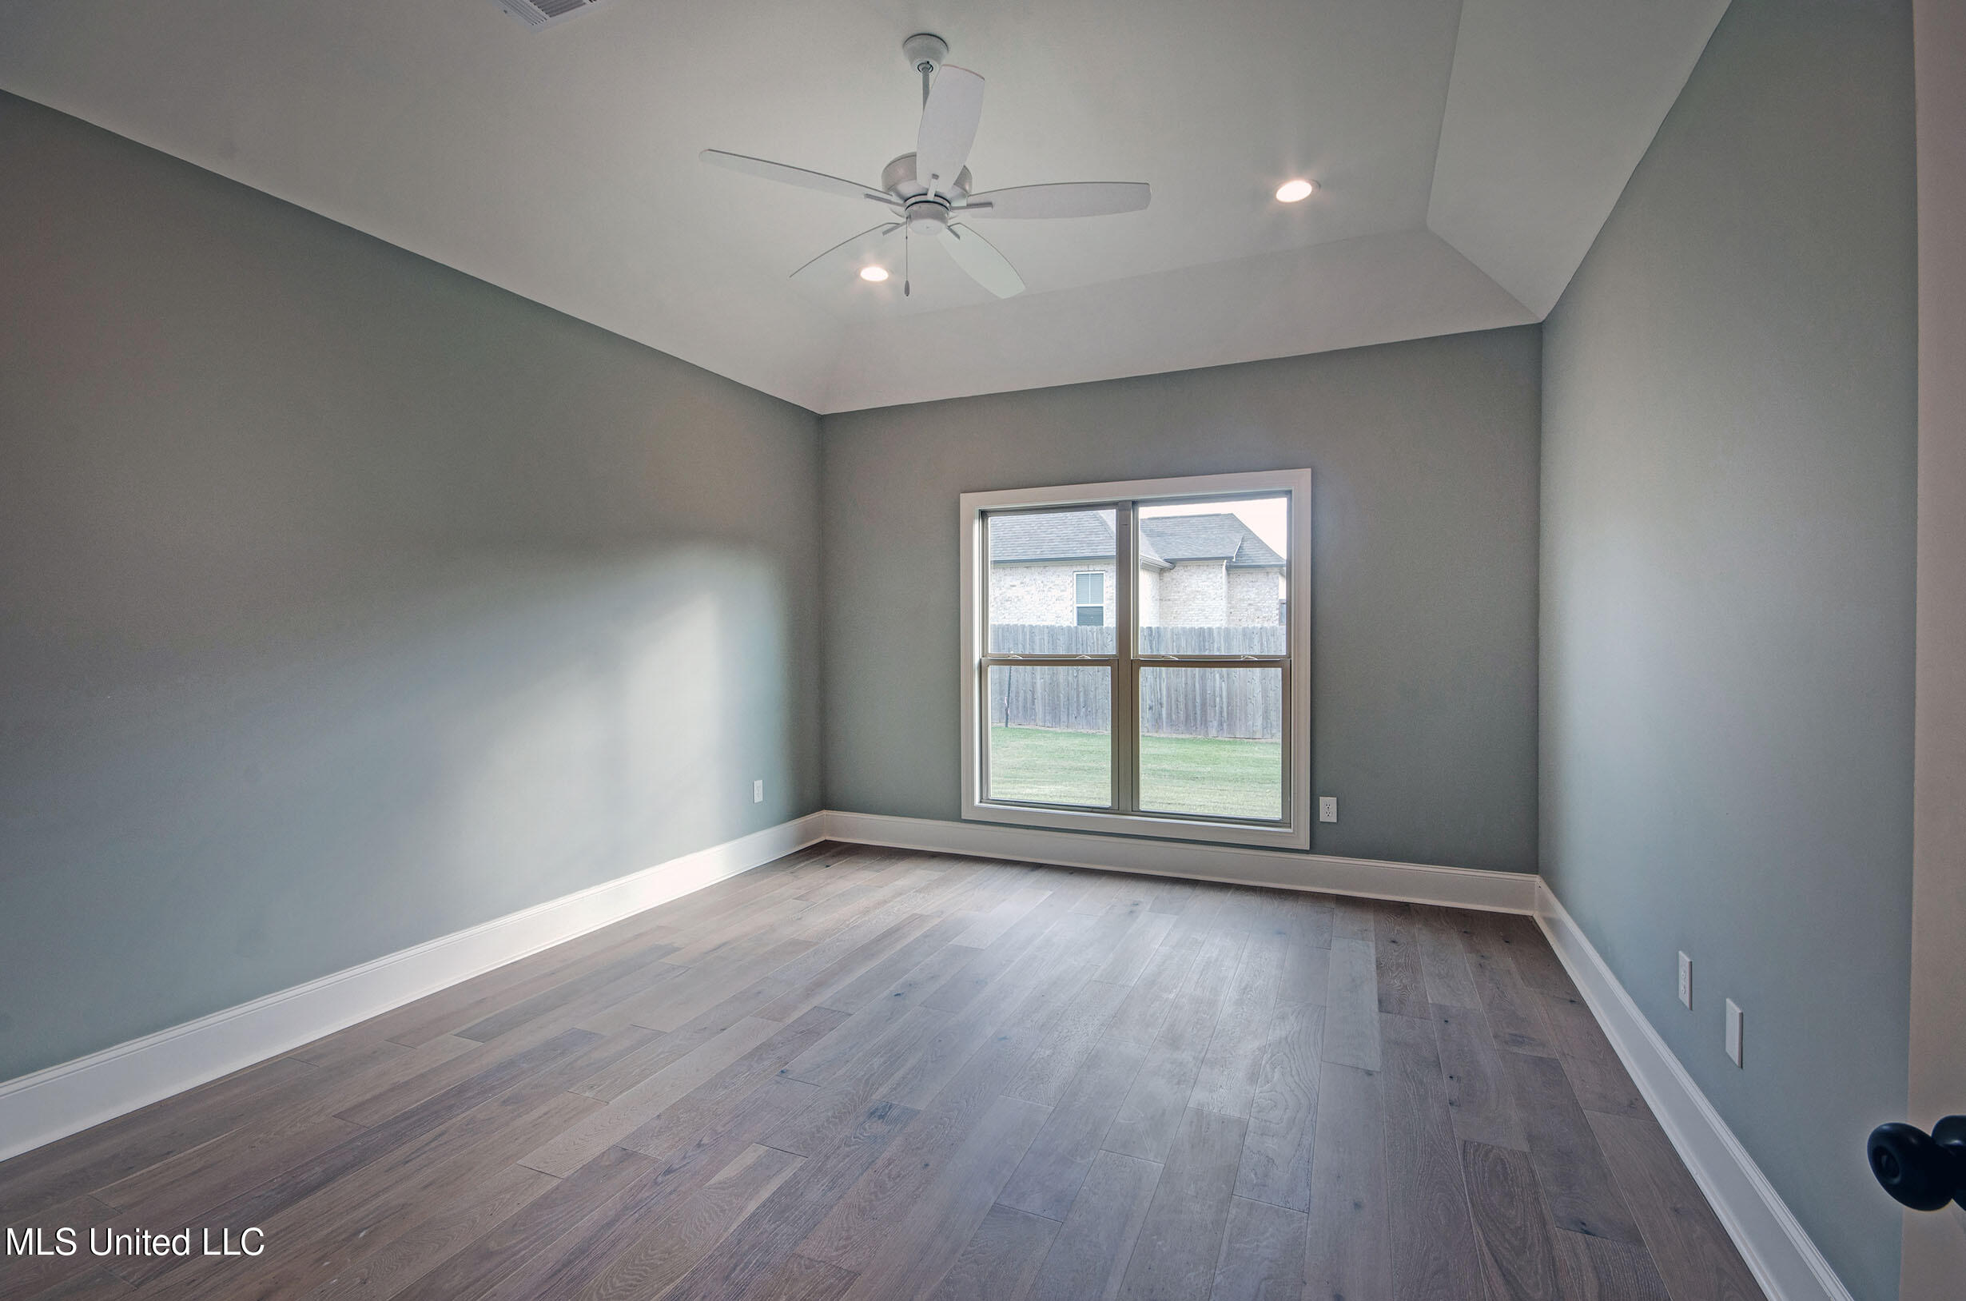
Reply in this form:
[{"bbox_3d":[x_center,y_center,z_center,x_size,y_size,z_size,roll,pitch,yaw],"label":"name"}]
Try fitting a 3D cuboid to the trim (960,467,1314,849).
[{"bbox_3d":[0.775,0.043,4.513,1.930,1.930,0.080,0,1,23],"label":"trim"}]

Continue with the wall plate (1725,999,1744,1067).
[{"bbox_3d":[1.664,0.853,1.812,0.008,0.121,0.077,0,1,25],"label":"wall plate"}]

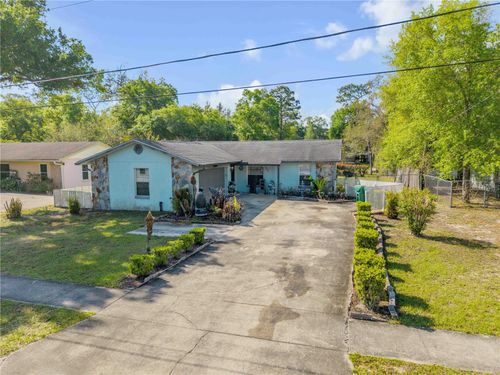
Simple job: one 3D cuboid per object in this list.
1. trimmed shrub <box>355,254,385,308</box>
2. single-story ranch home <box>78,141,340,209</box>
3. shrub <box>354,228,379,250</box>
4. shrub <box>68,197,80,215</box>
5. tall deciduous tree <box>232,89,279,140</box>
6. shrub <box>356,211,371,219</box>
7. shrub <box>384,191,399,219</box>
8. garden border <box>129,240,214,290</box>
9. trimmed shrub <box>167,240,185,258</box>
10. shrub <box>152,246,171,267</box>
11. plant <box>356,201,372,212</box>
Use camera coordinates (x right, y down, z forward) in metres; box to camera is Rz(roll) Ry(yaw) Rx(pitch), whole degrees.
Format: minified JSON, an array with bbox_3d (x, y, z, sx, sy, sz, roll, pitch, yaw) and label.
[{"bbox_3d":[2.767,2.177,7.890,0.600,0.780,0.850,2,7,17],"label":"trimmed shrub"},{"bbox_3d":[-0.688,-1.404,24.044,13.650,3.850,15.000,1,8,18],"label":"single-story ranch home"},{"bbox_3d":[4.026,1.708,11.894,0.780,0.620,0.700,1,8,18],"label":"shrub"},{"bbox_3d":[-9.391,0.944,18.506,0.620,0.900,0.620,0,6,0],"label":"shrub"},{"bbox_3d":[0.799,-8.559,50.699,6.490,11.238,6.490,1,8,18],"label":"tall deciduous tree"},{"bbox_3d":[4.709,1.415,14.427,0.520,0.720,0.650,2,7,17],"label":"shrub"},{"bbox_3d":[7.172,0.851,17.467,0.650,1.300,0.650,0,6,0],"label":"shrub"},{"bbox_3d":[-2.064,2.164,10.659,0.250,0.140,4.296,3,7,20],"label":"garden border"},{"bbox_3d":[-2.327,1.927,10.876,0.520,0.520,0.500,0,6,0],"label":"trimmed shrub"},{"bbox_3d":[-2.637,2.027,10.294,0.420,0.500,0.420,3,7,20],"label":"shrub"},{"bbox_3d":[6.228,1.061,18.826,0.750,0.600,0.600,2,6,17],"label":"plant"}]

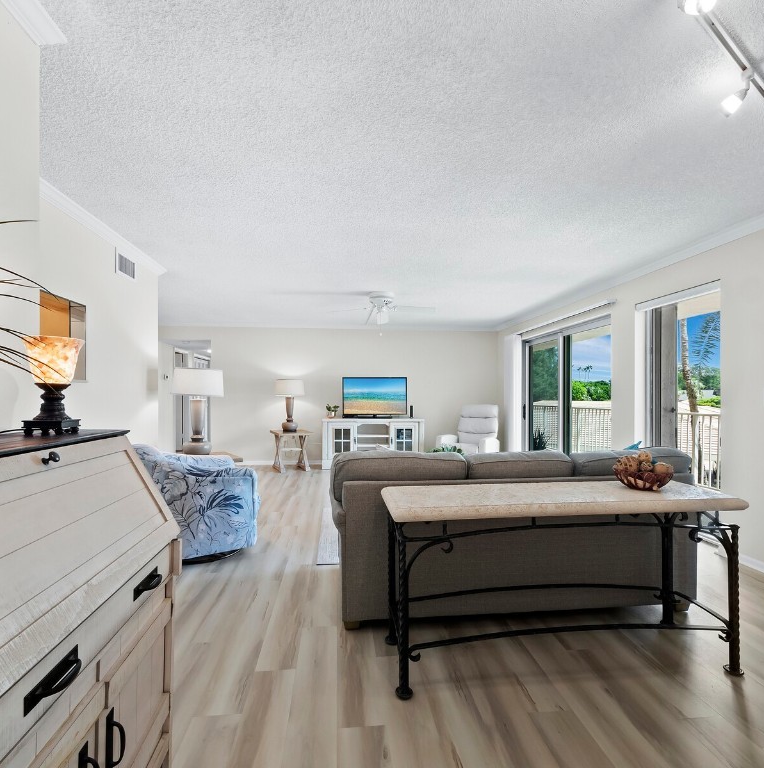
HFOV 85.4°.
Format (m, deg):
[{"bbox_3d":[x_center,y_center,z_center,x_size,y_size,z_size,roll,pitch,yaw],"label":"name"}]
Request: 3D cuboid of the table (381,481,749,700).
[{"bbox_3d":[0.800,0.883,1.926,1.560,0.750,0.420,0,-1,-6],"label":"table"}]

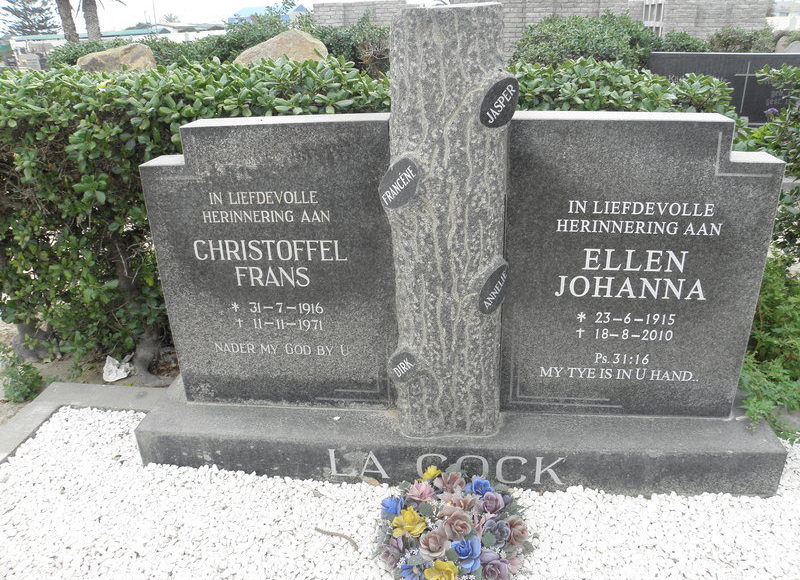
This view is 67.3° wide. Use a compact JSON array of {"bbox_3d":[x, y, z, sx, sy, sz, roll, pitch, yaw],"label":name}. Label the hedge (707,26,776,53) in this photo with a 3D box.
[{"bbox_3d":[5.563,-3.829,9.926,1.100,0.950,0.800,1,24,8],"label":"hedge"}]

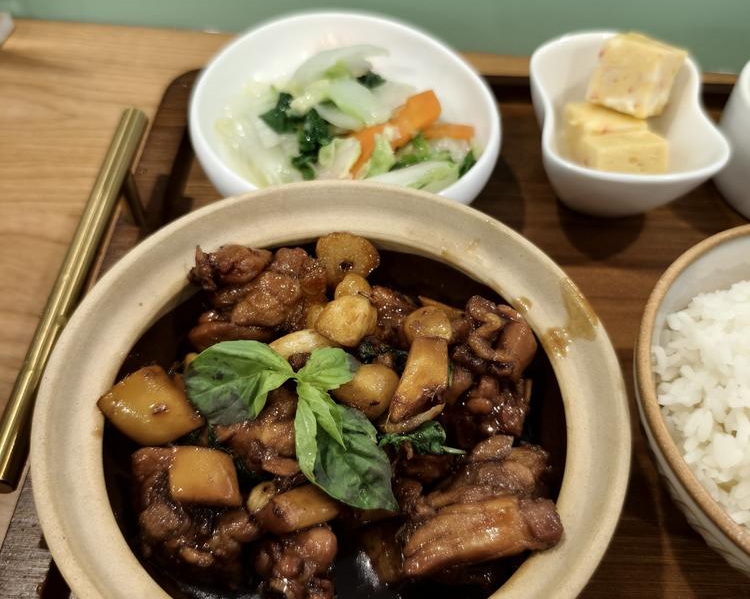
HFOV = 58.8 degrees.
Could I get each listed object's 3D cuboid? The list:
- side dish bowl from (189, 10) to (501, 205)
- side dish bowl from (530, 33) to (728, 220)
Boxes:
[{"bbox_3d":[-0.013,-0.078,0.323,0.141,0.057,0.139,1,53,-1],"label":"side dish bowl"},{"bbox_3d":[0.115,-0.079,0.333,0.085,0.050,0.105,1,53,-1],"label":"side dish bowl"}]

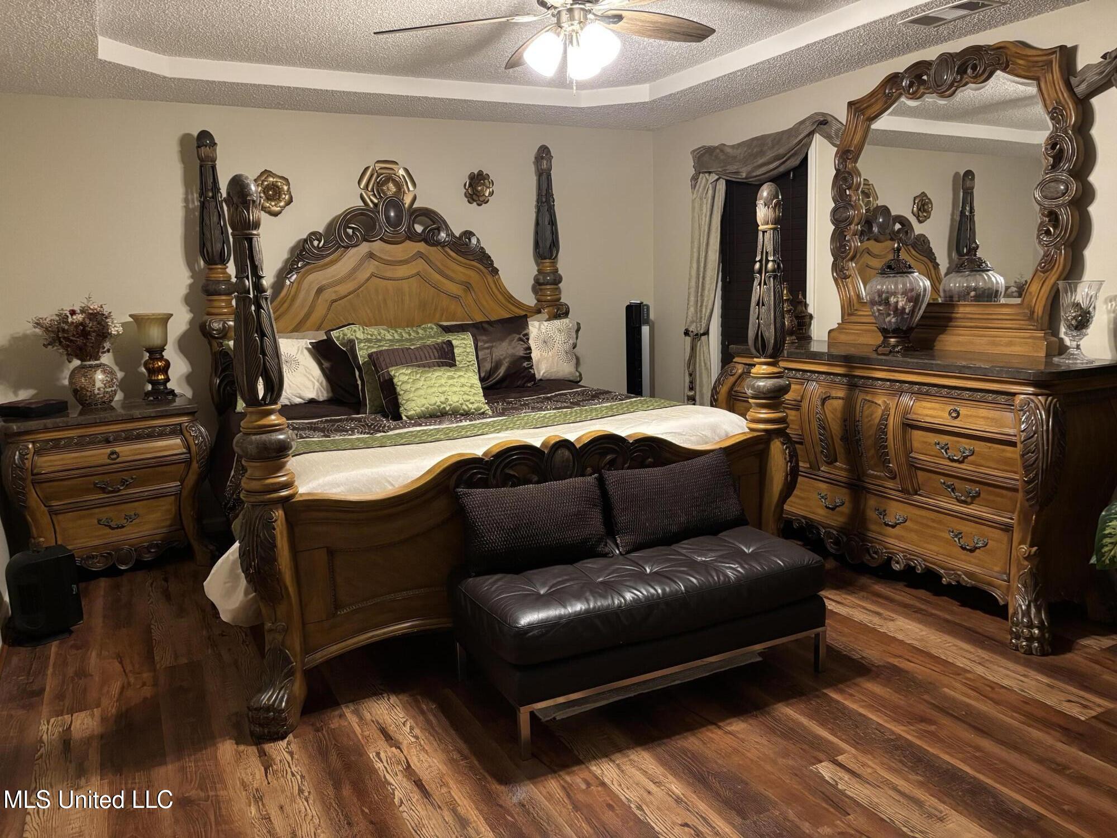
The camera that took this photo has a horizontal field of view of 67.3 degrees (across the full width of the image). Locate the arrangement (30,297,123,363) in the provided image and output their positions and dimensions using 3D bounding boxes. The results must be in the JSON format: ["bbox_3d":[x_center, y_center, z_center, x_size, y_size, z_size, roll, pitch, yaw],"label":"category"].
[{"bbox_3d":[-2.469,-0.459,4.304,0.430,0.340,0.360,-8,11,-28],"label":"arrangement"}]

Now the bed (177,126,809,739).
[{"bbox_3d":[-0.491,-0.357,4.027,2.234,2.264,2.470,-6,10,-24],"label":"bed"}]

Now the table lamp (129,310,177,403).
[{"bbox_3d":[-2.197,-0.340,4.566,0.220,0.475,0.220,-8,11,-28],"label":"table lamp"}]

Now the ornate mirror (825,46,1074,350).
[{"bbox_3d":[1.703,-0.957,3.770,0.110,1.280,1.200,-7,11,-26],"label":"ornate mirror"}]

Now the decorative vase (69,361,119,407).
[{"bbox_3d":[-2.387,-0.184,4.307,0.227,0.236,0.227,-7,11,-27],"label":"decorative vase"}]

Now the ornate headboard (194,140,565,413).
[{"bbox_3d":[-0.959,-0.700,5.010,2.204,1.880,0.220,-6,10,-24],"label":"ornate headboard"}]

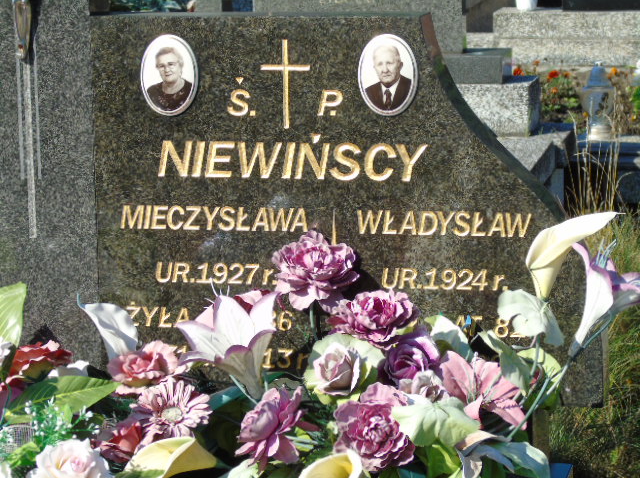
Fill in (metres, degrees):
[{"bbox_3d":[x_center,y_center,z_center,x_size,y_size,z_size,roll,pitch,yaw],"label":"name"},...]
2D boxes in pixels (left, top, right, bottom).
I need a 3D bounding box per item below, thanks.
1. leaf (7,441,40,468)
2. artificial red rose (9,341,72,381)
[{"bbox_3d":[-0.421,0.306,3.252,0.050,0.030,0.040,-2,13,0],"label":"leaf"},{"bbox_3d":[-0.412,0.182,3.381,0.088,0.060,0.088,-1,12,0],"label":"artificial red rose"}]

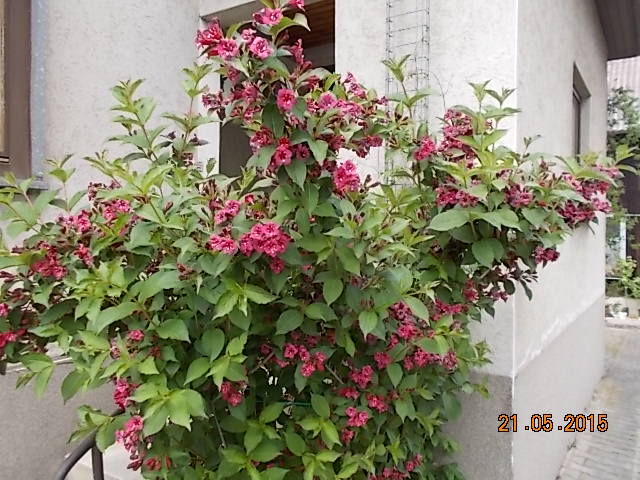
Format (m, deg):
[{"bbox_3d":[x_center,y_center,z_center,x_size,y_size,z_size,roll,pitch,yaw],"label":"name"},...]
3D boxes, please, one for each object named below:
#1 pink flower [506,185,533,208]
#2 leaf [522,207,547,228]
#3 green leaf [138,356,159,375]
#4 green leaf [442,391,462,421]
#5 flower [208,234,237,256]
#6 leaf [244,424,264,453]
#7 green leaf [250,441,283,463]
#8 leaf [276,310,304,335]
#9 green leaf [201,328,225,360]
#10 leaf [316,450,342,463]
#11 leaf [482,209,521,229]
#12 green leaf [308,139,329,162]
[{"bbox_3d":[0.557,-0.122,1.550,0.073,0.067,0.055,0,-9,10],"label":"pink flower"},{"bbox_3d":[0.549,-0.058,1.420,0.058,0.053,0.045,0,0,11],"label":"leaf"},{"bbox_3d":[-0.424,0.310,1.370,0.047,0.042,0.035,0,0,-9],"label":"green leaf"},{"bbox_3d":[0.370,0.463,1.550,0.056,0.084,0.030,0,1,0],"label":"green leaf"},{"bbox_3d":[-0.269,0.013,1.540,0.077,0.054,0.050,0,0,-10],"label":"flower"},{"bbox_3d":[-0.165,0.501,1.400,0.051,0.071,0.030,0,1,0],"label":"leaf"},{"bbox_3d":[-0.137,0.541,1.420,0.078,0.053,0.050,0,0,-3],"label":"green leaf"},{"bbox_3d":[-0.081,0.226,1.530,0.074,0.067,0.035,0,0,-3],"label":"leaf"},{"bbox_3d":[-0.271,0.264,1.400,0.058,0.077,0.035,0,0,-5],"label":"green leaf"},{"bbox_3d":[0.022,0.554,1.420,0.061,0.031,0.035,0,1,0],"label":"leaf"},{"bbox_3d":[0.506,-0.056,1.550,0.110,0.062,0.045,0,0,18],"label":"leaf"},{"bbox_3d":[-0.004,-0.218,1.350,0.046,0.056,0.030,0,0,0],"label":"green leaf"}]

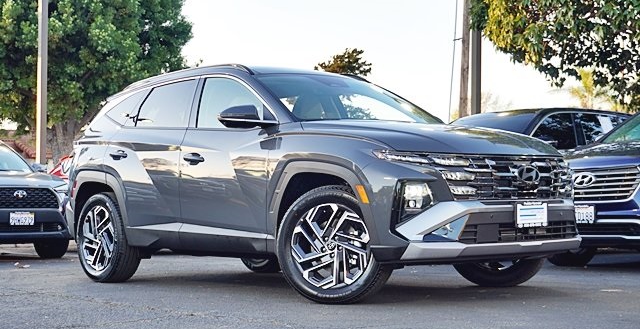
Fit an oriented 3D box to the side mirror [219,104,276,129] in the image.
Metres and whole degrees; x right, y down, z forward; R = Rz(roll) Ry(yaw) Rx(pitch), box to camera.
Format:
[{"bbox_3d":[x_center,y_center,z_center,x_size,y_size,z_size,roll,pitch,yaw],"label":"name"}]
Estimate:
[{"bbox_3d":[-0.485,-0.311,6.572,0.280,0.165,0.230,1,-3,-42],"label":"side mirror"}]

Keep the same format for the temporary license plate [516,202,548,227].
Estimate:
[{"bbox_3d":[1.297,0.307,5.978,0.315,0.160,0.025,2,-3,-42],"label":"temporary license plate"}]

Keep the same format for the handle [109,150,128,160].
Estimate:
[{"bbox_3d":[-1.610,-0.075,7.878,0.060,0.060,0.250,2,-3,-42],"label":"handle"}]

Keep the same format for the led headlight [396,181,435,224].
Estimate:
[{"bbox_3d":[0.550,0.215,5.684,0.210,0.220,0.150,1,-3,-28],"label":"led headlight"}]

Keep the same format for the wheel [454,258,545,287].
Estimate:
[{"bbox_3d":[1.298,0.531,7.192,0.730,0.730,0.235,-2,-3,22],"label":"wheel"}]

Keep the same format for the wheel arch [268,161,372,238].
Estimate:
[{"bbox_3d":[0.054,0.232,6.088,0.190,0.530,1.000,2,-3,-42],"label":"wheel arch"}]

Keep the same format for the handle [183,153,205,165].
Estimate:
[{"bbox_3d":[-0.912,-0.036,7.069,0.060,0.080,0.240,1,-3,-42],"label":"handle"}]

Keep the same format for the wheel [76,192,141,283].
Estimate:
[{"bbox_3d":[-1.761,0.611,8.143,0.240,0.730,0.740,2,-3,-42],"label":"wheel"}]

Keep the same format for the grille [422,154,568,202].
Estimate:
[{"bbox_3d":[1.206,0.086,6.086,1.380,0.280,0.240,2,-3,-42],"label":"grille"}]

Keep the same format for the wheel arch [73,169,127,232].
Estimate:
[{"bbox_3d":[-1.780,0.308,8.077,0.140,0.530,0.900,1,-3,-42],"label":"wheel arch"}]

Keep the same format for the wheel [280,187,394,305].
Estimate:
[{"bbox_3d":[0.102,0.500,6.095,0.740,0.730,0.240,-2,-3,24],"label":"wheel"}]

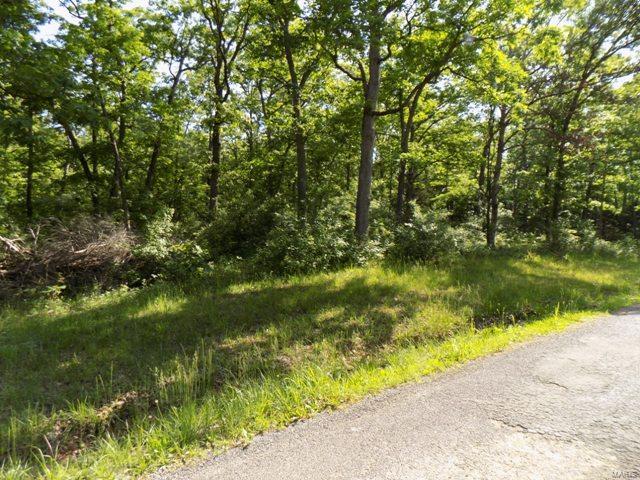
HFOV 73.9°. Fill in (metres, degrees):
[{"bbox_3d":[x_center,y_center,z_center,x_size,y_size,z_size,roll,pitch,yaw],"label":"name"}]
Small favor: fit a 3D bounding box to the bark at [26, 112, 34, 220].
[{"bbox_3d":[-11.137,-2.829,16.358,0.308,4.386,0.350,-2,4,-34],"label":"bark"}]

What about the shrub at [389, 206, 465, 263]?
[{"bbox_3d":[3.100,-0.160,12.614,2.255,1.663,1.700,1,4,14],"label":"shrub"}]

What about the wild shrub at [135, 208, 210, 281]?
[{"bbox_3d":[-3.571,0.113,10.226,1.780,1.736,1.500,-1,4,-19],"label":"wild shrub"}]

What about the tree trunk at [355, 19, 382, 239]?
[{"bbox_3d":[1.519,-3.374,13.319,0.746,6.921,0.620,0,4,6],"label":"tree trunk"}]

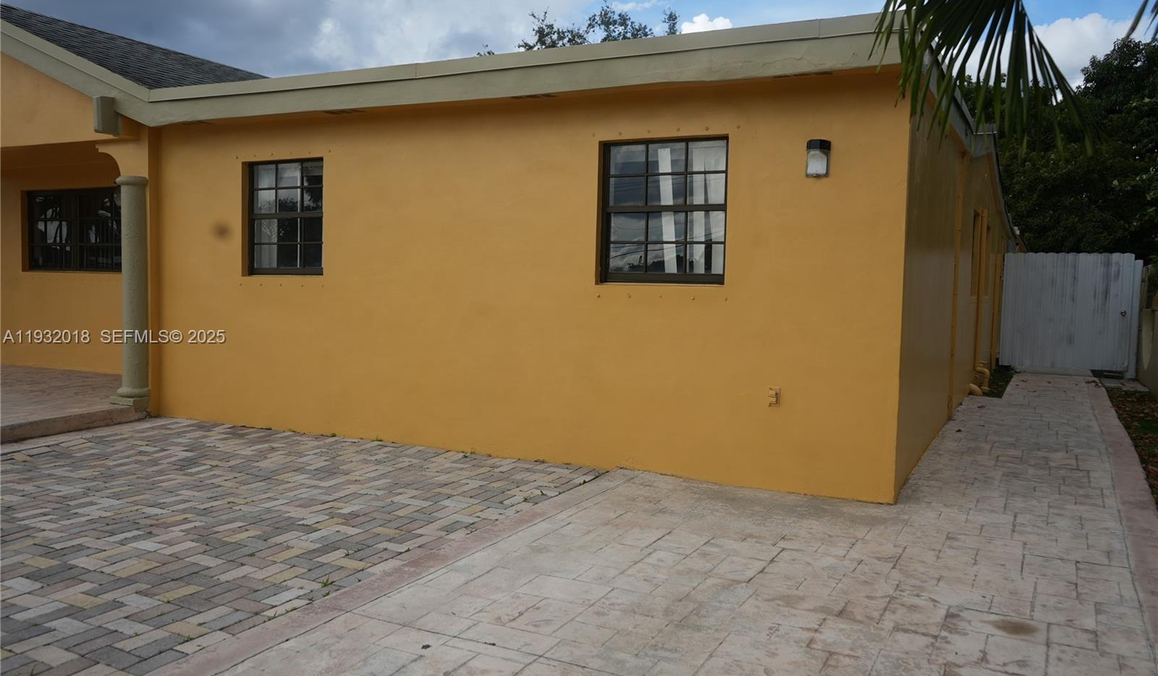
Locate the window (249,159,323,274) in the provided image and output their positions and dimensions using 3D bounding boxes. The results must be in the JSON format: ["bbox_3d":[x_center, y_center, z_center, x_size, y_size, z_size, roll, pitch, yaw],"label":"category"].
[{"bbox_3d":[-2.458,-1.009,7.679,0.910,0.980,0.090,3,3,26],"label":"window"}]

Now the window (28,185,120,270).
[{"bbox_3d":[-5.986,-1.274,10.801,1.860,0.980,0.090,3,3,26],"label":"window"}]

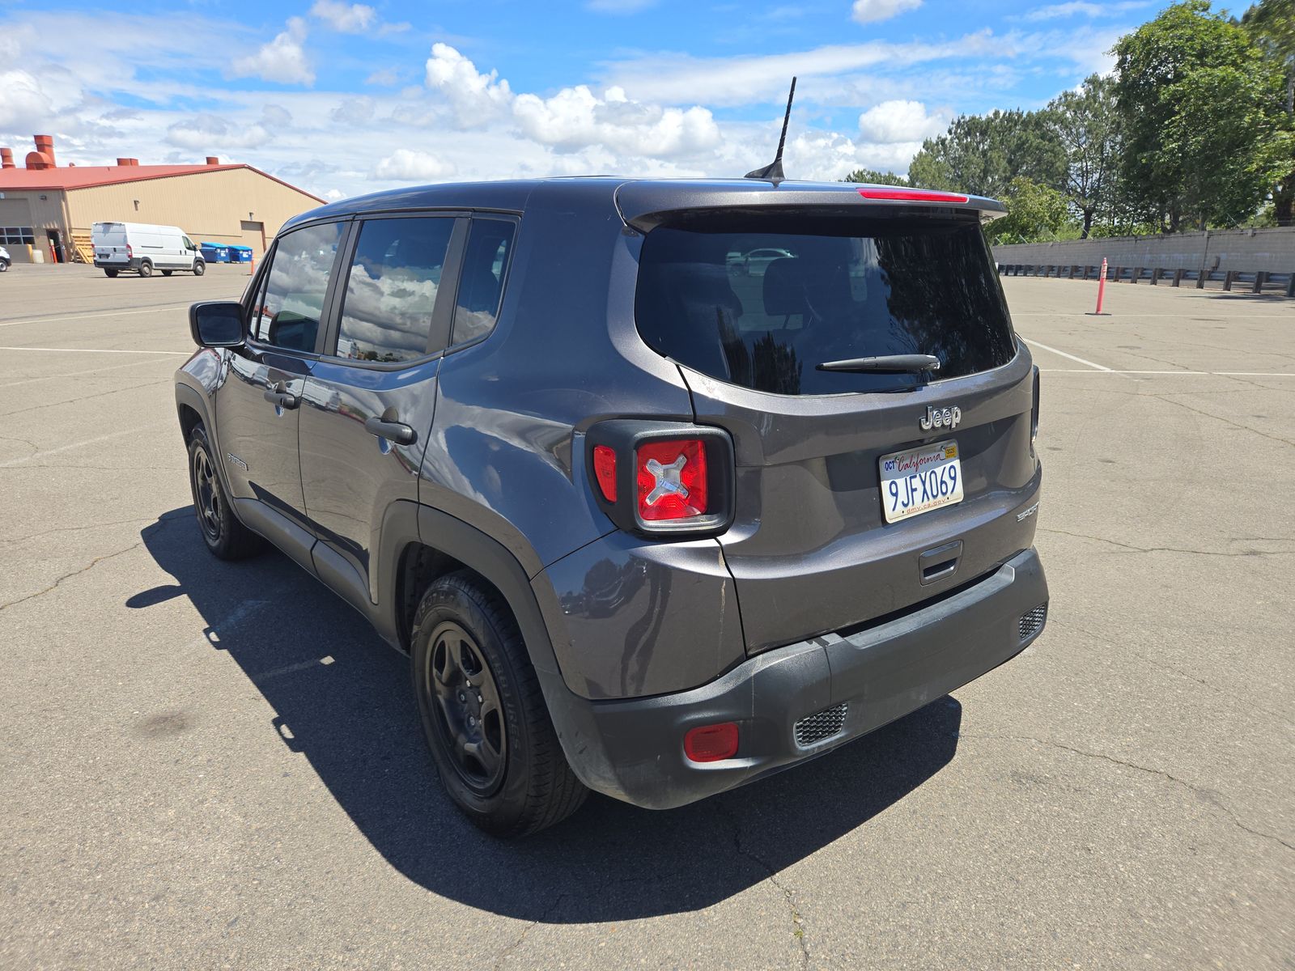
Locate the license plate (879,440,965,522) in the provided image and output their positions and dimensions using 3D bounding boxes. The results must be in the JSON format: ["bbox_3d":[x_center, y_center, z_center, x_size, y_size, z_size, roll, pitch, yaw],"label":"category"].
[{"bbox_3d":[0.636,-0.013,1.983,0.305,0.152,0.010,-11,5,-38],"label":"license plate"}]

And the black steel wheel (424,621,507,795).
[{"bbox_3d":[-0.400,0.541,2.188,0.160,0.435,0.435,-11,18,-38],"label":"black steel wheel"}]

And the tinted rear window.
[{"bbox_3d":[0.565,-0.416,2.018,1.360,0.390,0.190,-11,1,-38],"label":"tinted rear window"}]

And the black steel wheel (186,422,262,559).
[{"bbox_3d":[-2.007,0.018,4.125,0.225,0.680,0.680,-11,18,-38],"label":"black steel wheel"}]

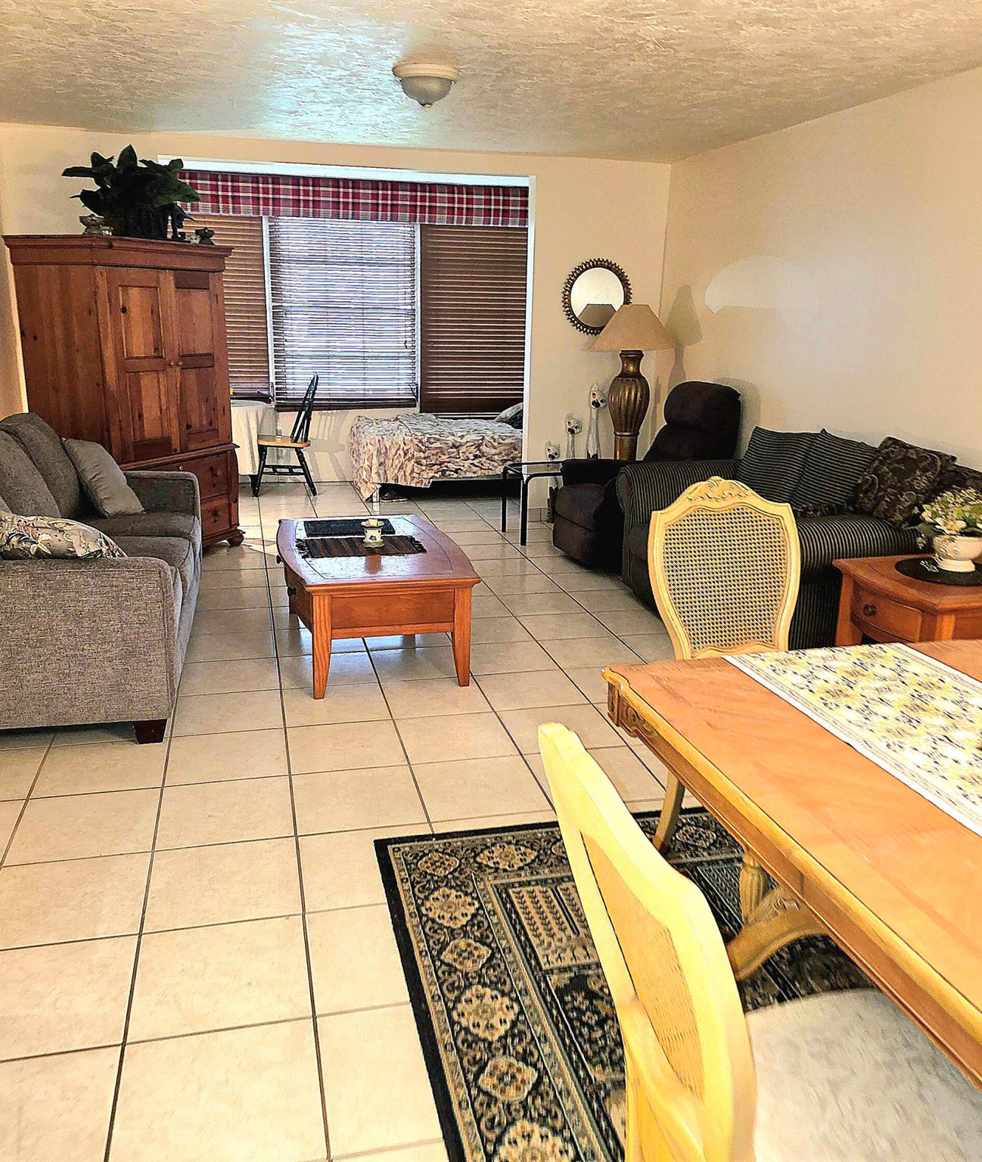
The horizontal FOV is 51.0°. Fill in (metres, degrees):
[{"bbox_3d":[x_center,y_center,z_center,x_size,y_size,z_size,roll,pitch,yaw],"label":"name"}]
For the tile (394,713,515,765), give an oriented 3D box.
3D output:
[{"bbox_3d":[-0.130,0.580,3.786,0.398,0.010,0.398,-3,16,-13],"label":"tile"}]

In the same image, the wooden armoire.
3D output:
[{"bbox_3d":[-2.071,-1.028,6.052,0.617,1.826,1.163,7,16,22],"label":"wooden armoire"}]

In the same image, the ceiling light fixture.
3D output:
[{"bbox_3d":[-0.266,-2.015,4.194,0.275,0.170,0.275,-3,16,-13],"label":"ceiling light fixture"}]

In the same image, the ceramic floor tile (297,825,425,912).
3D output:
[{"bbox_3d":[-0.331,0.799,2.879,0.396,0.010,0.396,-3,16,-13],"label":"ceramic floor tile"}]

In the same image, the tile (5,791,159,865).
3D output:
[{"bbox_3d":[-1.208,0.736,3.083,0.398,0.010,0.398,-3,16,-13],"label":"tile"}]

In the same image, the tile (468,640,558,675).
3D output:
[{"bbox_3d":[0.067,0.348,4.611,0.402,0.012,0.406,-3,15,-13],"label":"tile"}]

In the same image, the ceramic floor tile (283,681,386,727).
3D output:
[{"bbox_3d":[-0.614,0.494,4.073,0.398,0.010,0.398,-3,16,-13],"label":"ceramic floor tile"}]

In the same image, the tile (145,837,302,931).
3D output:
[{"bbox_3d":[-0.719,0.818,2.785,0.402,0.012,0.406,-3,15,-13],"label":"tile"}]

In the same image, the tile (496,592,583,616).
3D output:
[{"bbox_3d":[0.265,0.125,5.478,0.398,0.010,0.398,-3,16,-13],"label":"tile"}]

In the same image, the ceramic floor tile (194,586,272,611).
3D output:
[{"bbox_3d":[-1.370,0.093,5.413,0.396,0.010,0.396,-3,16,-13],"label":"ceramic floor tile"}]

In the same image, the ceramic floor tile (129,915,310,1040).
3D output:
[{"bbox_3d":[-0.627,0.921,2.412,0.396,0.010,0.396,-3,16,-13],"label":"ceramic floor tile"}]

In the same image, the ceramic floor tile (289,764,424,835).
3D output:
[{"bbox_3d":[-0.423,0.696,3.254,0.396,0.010,0.396,-3,16,-13],"label":"ceramic floor tile"}]

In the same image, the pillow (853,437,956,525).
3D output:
[{"bbox_3d":[1.795,-0.398,4.380,0.140,0.380,0.440,26,7,-19],"label":"pillow"}]

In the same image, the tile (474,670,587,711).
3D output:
[{"bbox_3d":[0.172,0.452,4.207,0.398,0.010,0.398,-3,16,-13],"label":"tile"}]

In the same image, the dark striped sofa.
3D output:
[{"bbox_3d":[1.362,-0.210,5.149,0.950,0.820,1.720,-3,15,-13],"label":"dark striped sofa"}]

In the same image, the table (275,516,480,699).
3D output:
[{"bbox_3d":[-0.555,0.072,4.707,0.770,0.475,1.280,-3,16,-16],"label":"table"}]

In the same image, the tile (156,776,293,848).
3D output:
[{"bbox_3d":[-0.824,0.723,3.218,0.398,0.010,0.398,-3,16,-13],"label":"tile"}]

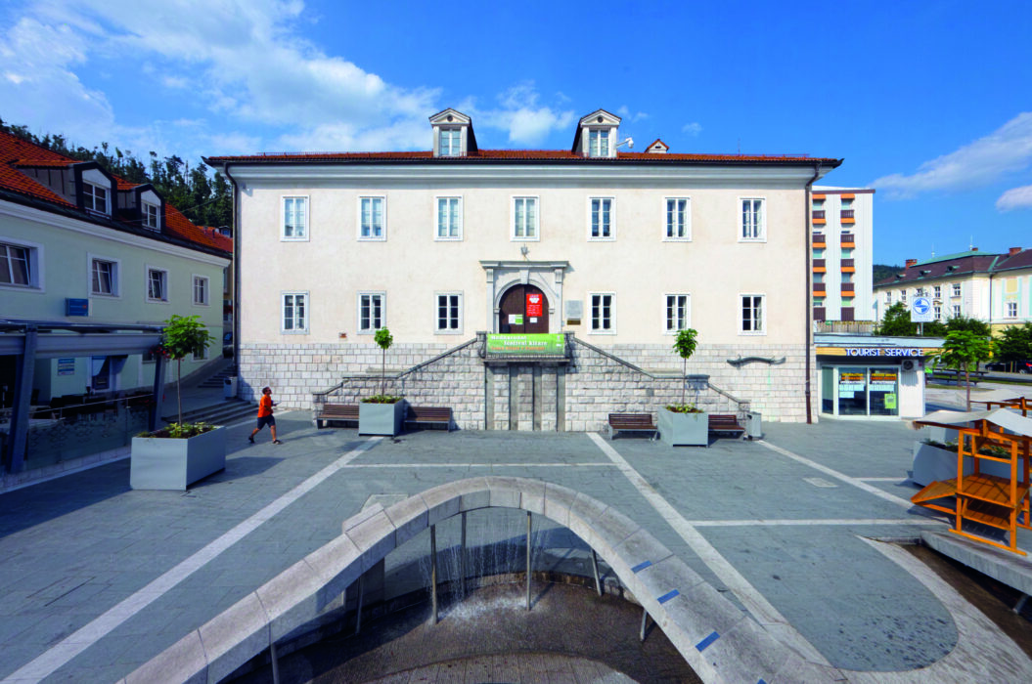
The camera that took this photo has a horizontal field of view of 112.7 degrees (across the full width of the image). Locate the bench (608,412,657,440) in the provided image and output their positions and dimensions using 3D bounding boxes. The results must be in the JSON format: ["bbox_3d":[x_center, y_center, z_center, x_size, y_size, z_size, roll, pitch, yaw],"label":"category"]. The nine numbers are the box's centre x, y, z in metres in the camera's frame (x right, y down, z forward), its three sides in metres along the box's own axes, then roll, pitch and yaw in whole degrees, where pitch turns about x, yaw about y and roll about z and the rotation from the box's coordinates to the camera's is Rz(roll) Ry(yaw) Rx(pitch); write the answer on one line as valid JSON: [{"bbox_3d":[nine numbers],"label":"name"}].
[{"bbox_3d":[4.177,3.042,12.355,1.591,0.807,0.655,0,0,-1],"label":"bench"}]

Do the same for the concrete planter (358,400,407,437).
[{"bbox_3d":[-4.657,2.615,12.028,1.170,1.111,1.135,0,0,-1],"label":"concrete planter"}]

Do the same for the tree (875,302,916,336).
[{"bbox_3d":[37.600,-0.200,34.000,3.200,7.300,3.200,0,0,-1],"label":"tree"}]

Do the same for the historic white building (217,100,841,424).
[{"bbox_3d":[0.351,-4.329,22.581,27.144,15.561,19.422,0,0,-1],"label":"historic white building"}]

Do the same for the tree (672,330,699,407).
[{"bbox_3d":[5.920,0.959,11.969,0.831,2.831,0.831,0,0,-1],"label":"tree"}]

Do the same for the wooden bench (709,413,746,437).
[{"bbox_3d":[7.312,3.083,12.379,1.591,0.807,0.655,0,0,-1],"label":"wooden bench"}]

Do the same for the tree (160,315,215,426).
[{"bbox_3d":[-7.418,0.725,7.780,0.913,2.691,0.913,0,0,-1],"label":"tree"}]

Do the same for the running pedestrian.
[{"bbox_3d":[-7.670,2.240,10.450,0.920,1.720,0.520,0,0,-9],"label":"running pedestrian"}]

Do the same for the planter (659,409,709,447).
[{"bbox_3d":[5.803,2.937,11.969,1.170,1.111,1.147,0,0,-1],"label":"planter"}]

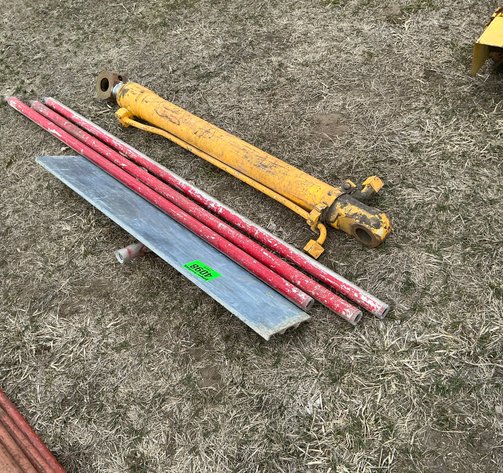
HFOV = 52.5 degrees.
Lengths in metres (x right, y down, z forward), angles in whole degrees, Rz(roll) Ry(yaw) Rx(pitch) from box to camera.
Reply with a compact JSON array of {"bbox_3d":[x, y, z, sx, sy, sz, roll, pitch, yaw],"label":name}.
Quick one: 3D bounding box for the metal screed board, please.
[{"bbox_3d":[-0.435,-0.031,2.260,1.586,0.032,0.250,33,30,31],"label":"metal screed board"}]

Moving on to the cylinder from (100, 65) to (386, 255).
[{"bbox_3d":[-0.209,-0.522,2.724,2.183,0.210,0.540,33,51,31],"label":"cylinder"}]

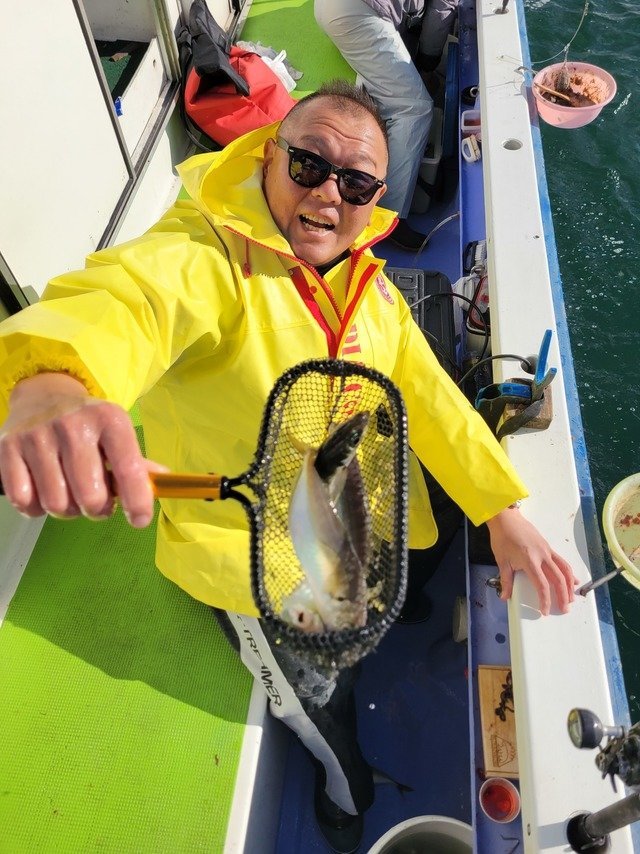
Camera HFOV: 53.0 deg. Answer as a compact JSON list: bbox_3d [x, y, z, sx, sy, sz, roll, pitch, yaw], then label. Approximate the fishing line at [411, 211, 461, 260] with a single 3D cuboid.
[{"bbox_3d":[0.443,-0.728,2.450,0.185,0.220,0.050,4,56,6],"label":"fishing line"}]

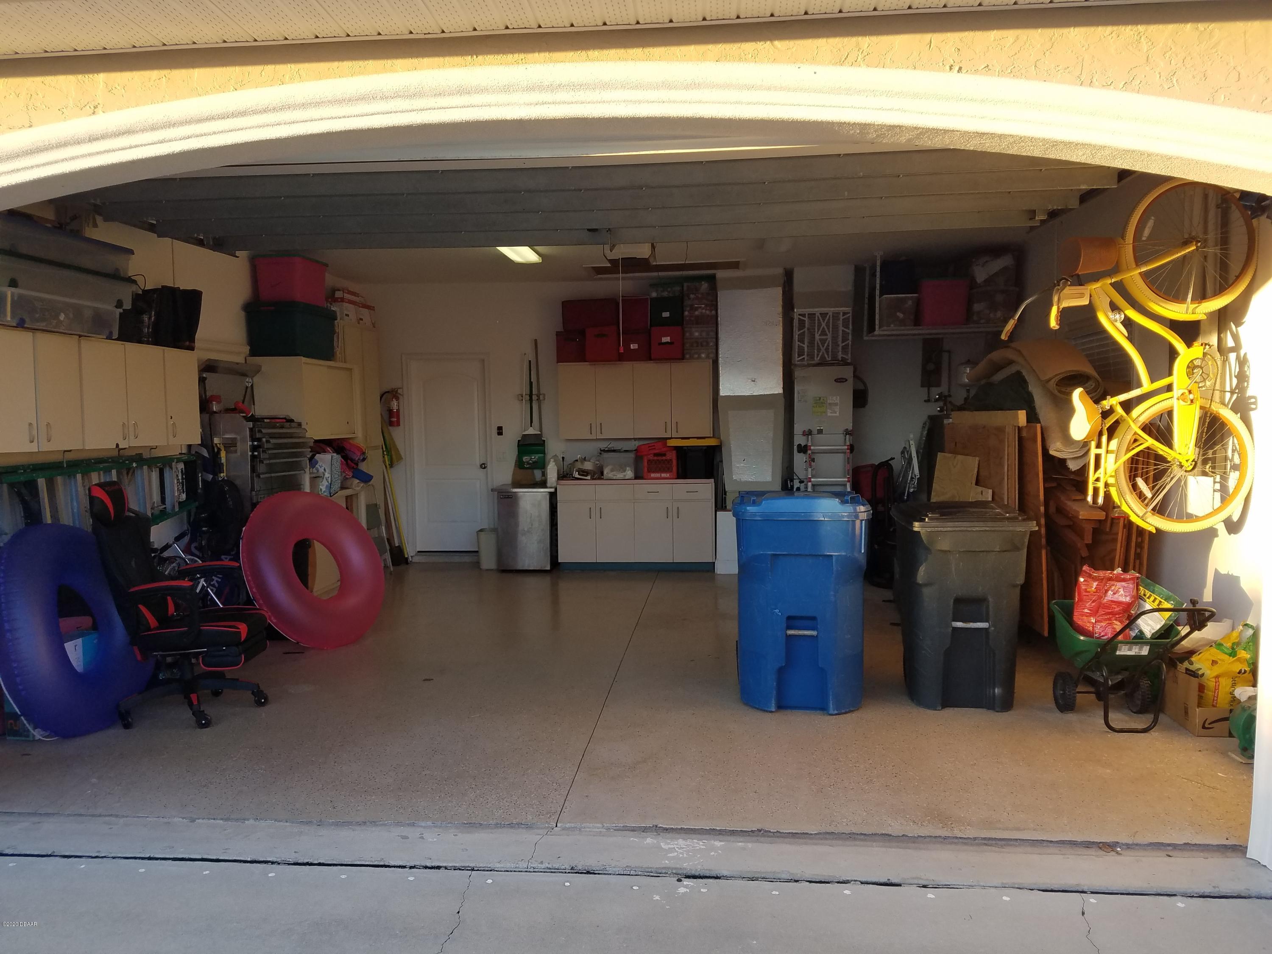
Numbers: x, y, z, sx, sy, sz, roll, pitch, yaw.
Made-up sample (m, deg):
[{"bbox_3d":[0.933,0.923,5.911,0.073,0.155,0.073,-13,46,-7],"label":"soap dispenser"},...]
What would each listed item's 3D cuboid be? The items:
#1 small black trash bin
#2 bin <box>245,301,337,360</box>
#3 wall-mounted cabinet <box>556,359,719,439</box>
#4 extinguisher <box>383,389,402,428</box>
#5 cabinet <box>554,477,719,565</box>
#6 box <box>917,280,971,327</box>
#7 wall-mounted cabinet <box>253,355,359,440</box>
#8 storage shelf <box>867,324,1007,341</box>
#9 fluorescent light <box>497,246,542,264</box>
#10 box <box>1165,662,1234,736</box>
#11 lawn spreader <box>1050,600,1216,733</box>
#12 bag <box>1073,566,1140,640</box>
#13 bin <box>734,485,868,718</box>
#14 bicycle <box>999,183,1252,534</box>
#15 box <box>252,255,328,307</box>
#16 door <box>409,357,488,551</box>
[{"bbox_3d":[1.742,0.647,5.149,0.620,1.040,0.770,0,3,9],"label":"small black trash bin"},{"bbox_3d":[-2.859,-1.180,7.959,0.440,0.450,0.790,0,3,5],"label":"bin"},{"bbox_3d":[0.011,-0.774,9.758,1.544,0.765,0.380,0,3,5],"label":"wall-mounted cabinet"},{"bbox_3d":[-2.574,-0.725,10.101,0.205,0.409,0.130,0,3,5],"label":"extinguisher"},{"bbox_3d":[0.025,0.453,9.643,1.540,0.885,0.610,0,3,5],"label":"cabinet"},{"bbox_3d":[2.785,-1.578,8.831,0.451,0.414,0.570,0,3,5],"label":"box"},{"bbox_3d":[-2.840,-0.651,8.226,0.465,0.643,1.200,0,3,5],"label":"wall-mounted cabinet"},{"bbox_3d":[2.758,-1.347,8.863,1.160,0.080,0.700,0,3,5],"label":"storage shelf"},{"bbox_3d":[-0.987,-1.867,7.691,0.250,0.085,1.220,0,3,5],"label":"fluorescent light"},{"bbox_3d":[2.769,1.033,4.577,0.335,0.310,0.390,0,3,5],"label":"box"},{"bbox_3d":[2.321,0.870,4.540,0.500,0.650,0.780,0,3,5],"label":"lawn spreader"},{"bbox_3d":[2.338,0.657,4.747,0.320,0.390,0.170,6,1,30],"label":"bag"},{"bbox_3d":[0.888,0.635,5.179,0.690,1.080,0.800,0,3,8],"label":"bin"},{"bbox_3d":[2.436,-0.570,4.618,1.063,1.693,0.700,0,3,5],"label":"bicycle"},{"bbox_3d":[-2.895,-1.621,8.050,0.406,0.374,0.553,0,3,5],"label":"box"},{"bbox_3d":[-1.974,-0.231,10.103,0.815,2.030,0.070,0,3,5],"label":"door"}]

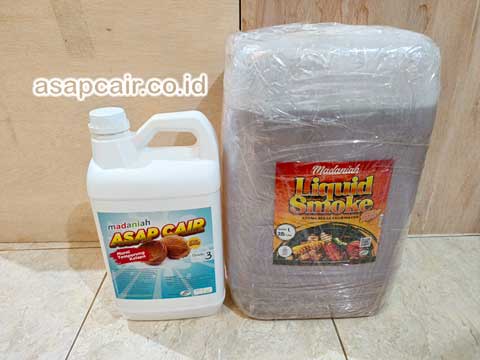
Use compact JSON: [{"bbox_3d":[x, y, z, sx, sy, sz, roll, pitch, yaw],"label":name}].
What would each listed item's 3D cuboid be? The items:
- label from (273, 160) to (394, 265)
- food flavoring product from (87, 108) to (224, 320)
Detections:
[{"bbox_3d":[0.119,0.047,0.430,0.146,0.155,0.010,0,24,-2],"label":"label"},{"bbox_3d":[-0.115,0.054,0.498,0.179,0.321,0.128,-2,28,-5],"label":"food flavoring product"}]

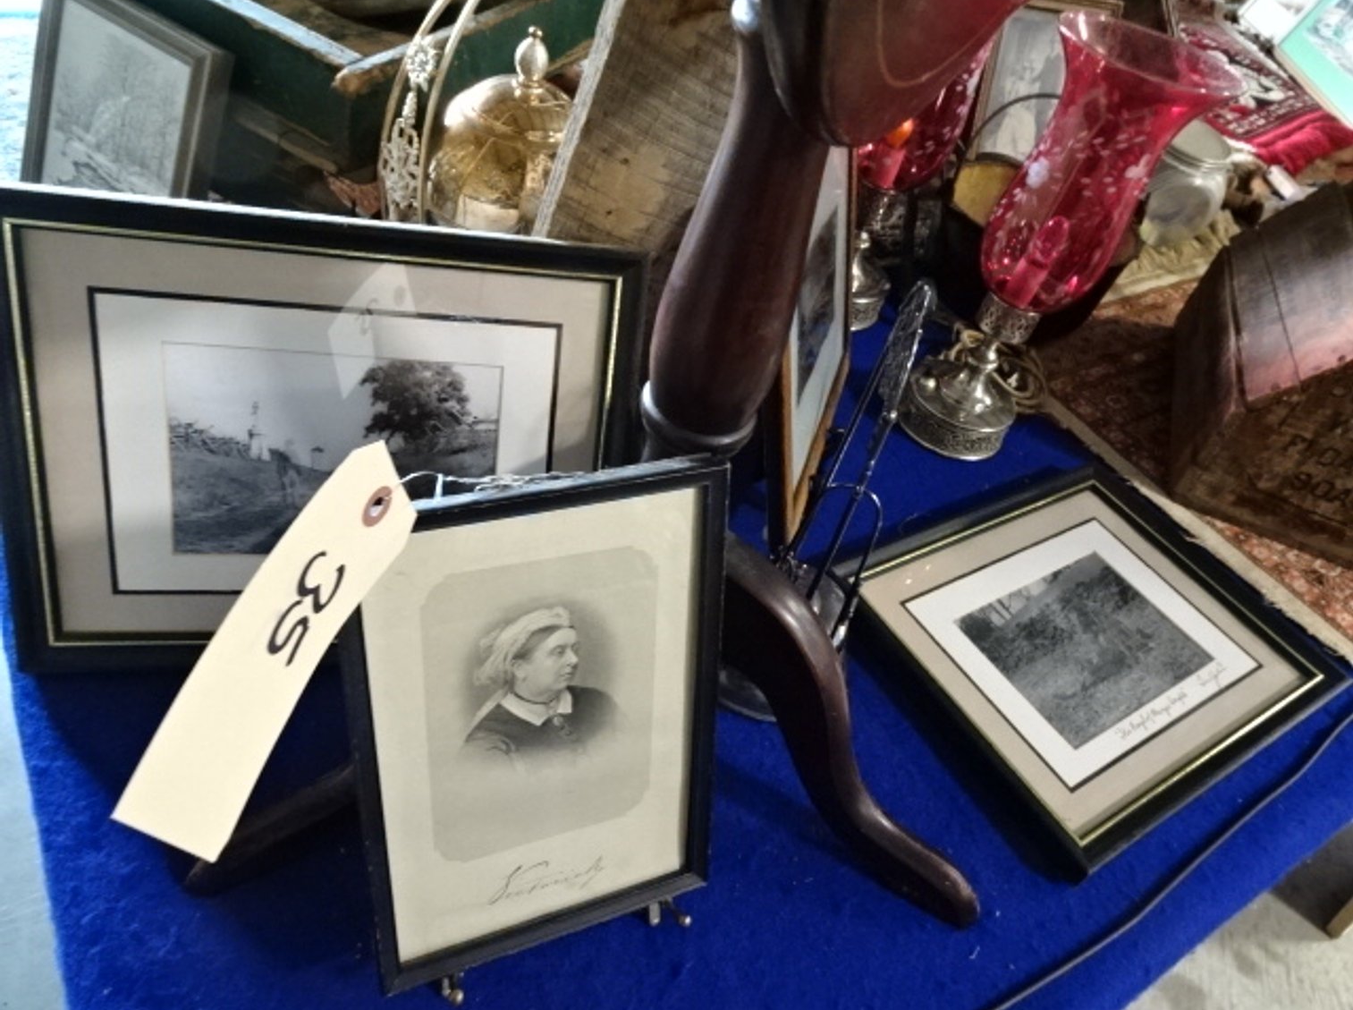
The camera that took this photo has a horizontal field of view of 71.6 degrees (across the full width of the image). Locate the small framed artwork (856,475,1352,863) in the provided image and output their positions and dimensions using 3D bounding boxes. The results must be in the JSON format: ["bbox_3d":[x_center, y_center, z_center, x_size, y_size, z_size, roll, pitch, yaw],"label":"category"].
[{"bbox_3d":[0.322,0.102,0.738,0.336,0.019,0.265,-17,52,-29],"label":"small framed artwork"}]

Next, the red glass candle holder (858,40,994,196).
[{"bbox_3d":[0.225,-0.388,0.880,0.131,0.244,0.131,15,43,0],"label":"red glass candle holder"}]

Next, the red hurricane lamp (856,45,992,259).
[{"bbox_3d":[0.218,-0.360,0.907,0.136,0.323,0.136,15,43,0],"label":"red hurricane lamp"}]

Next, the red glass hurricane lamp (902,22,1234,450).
[{"bbox_3d":[0.305,-0.203,0.795,0.139,0.360,0.139,15,43,0],"label":"red glass hurricane lamp"}]

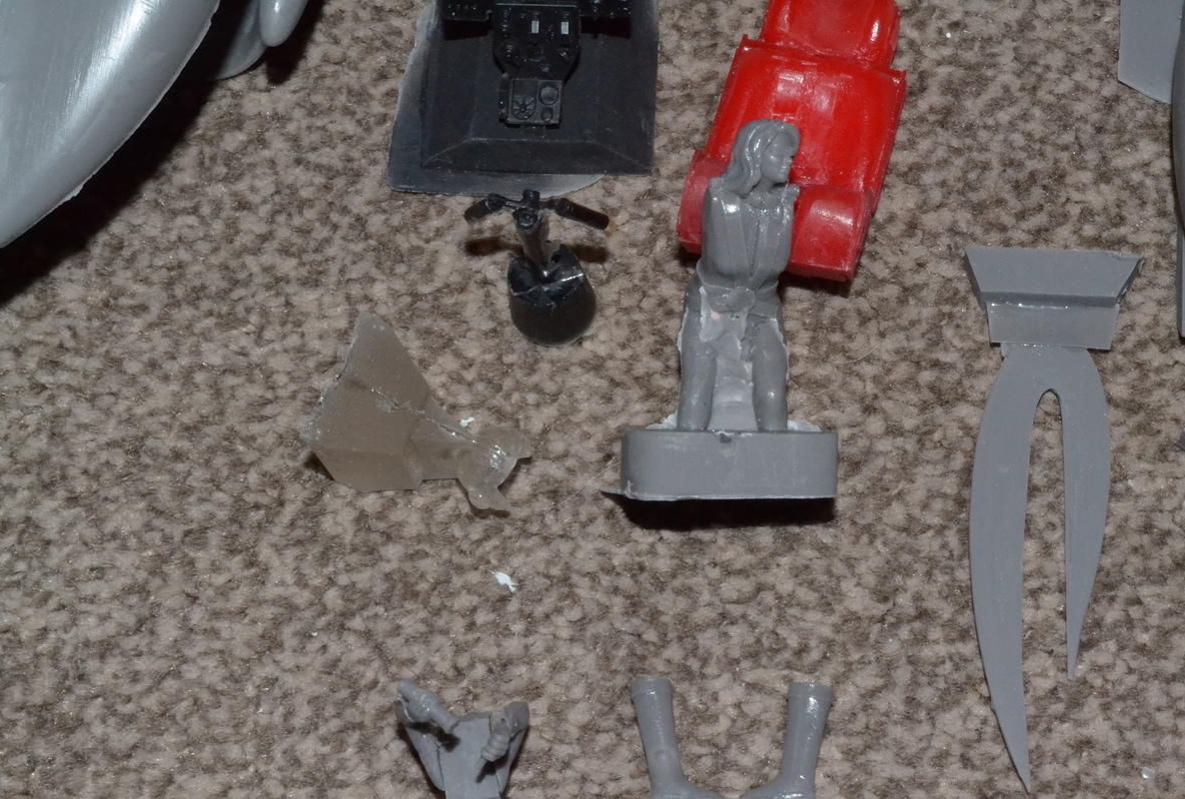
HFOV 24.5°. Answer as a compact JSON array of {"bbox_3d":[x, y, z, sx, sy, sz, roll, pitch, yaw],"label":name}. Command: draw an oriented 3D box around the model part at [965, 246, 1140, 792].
[{"bbox_3d":[0.075,0.018,0.447,0.030,0.006,0.096,4,62,2],"label":"model part"}]

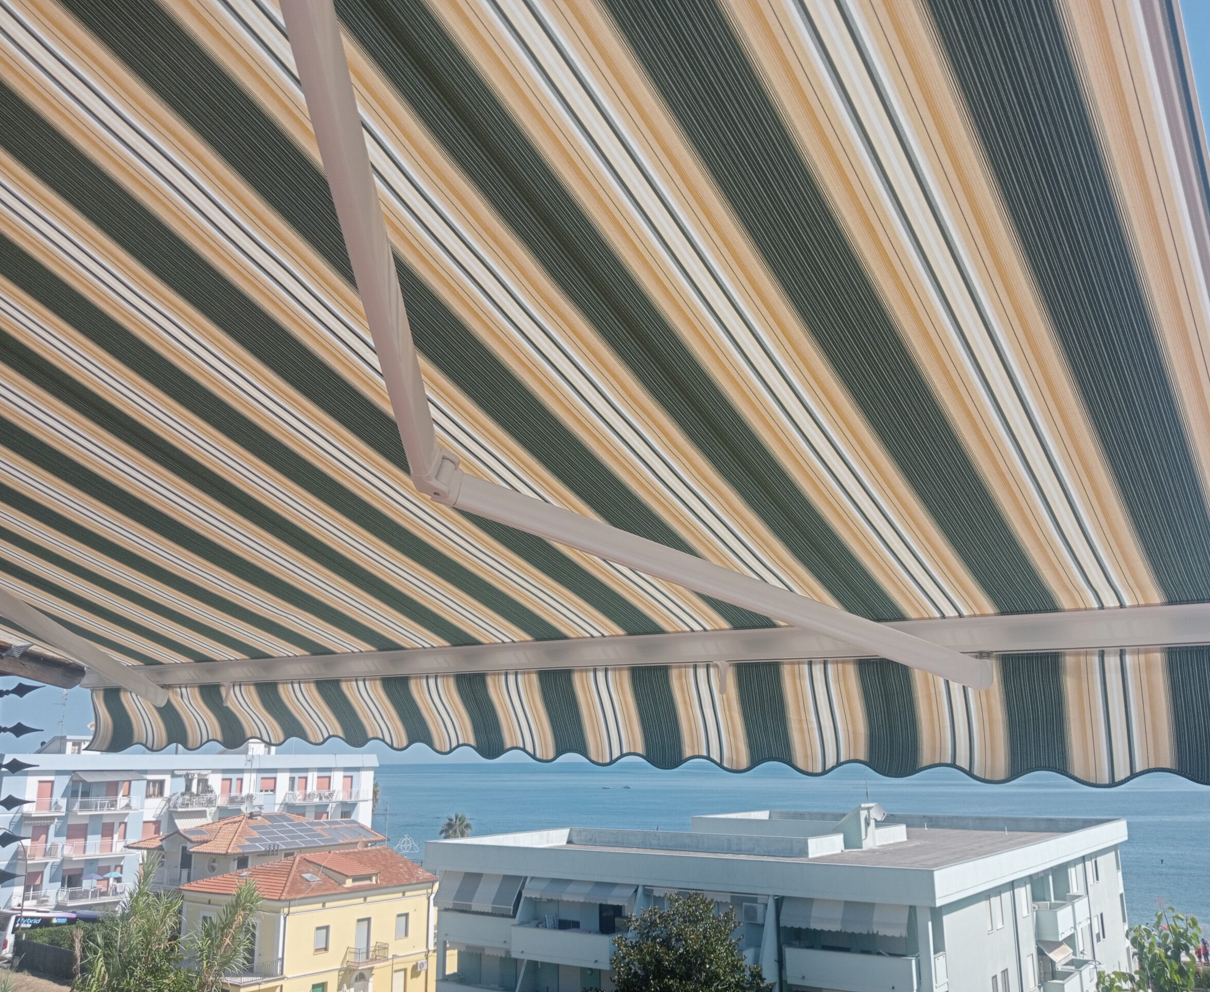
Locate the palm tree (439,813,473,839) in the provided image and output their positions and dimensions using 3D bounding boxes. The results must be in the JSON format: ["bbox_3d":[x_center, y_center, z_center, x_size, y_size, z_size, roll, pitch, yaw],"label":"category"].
[{"bbox_3d":[-15.516,37.714,110.112,3.600,9.500,3.600,1,-14,-8],"label":"palm tree"}]

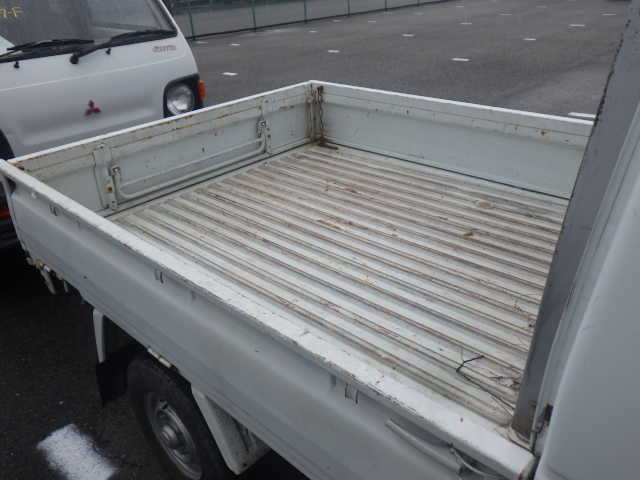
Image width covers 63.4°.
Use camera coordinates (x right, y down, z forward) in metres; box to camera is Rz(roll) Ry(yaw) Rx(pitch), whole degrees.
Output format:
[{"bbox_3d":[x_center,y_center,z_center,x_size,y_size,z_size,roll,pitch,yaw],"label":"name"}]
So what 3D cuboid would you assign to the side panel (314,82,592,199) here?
[{"bbox_3d":[0.564,-0.394,2.072,1.622,0.298,0.041,22,37,37],"label":"side panel"}]

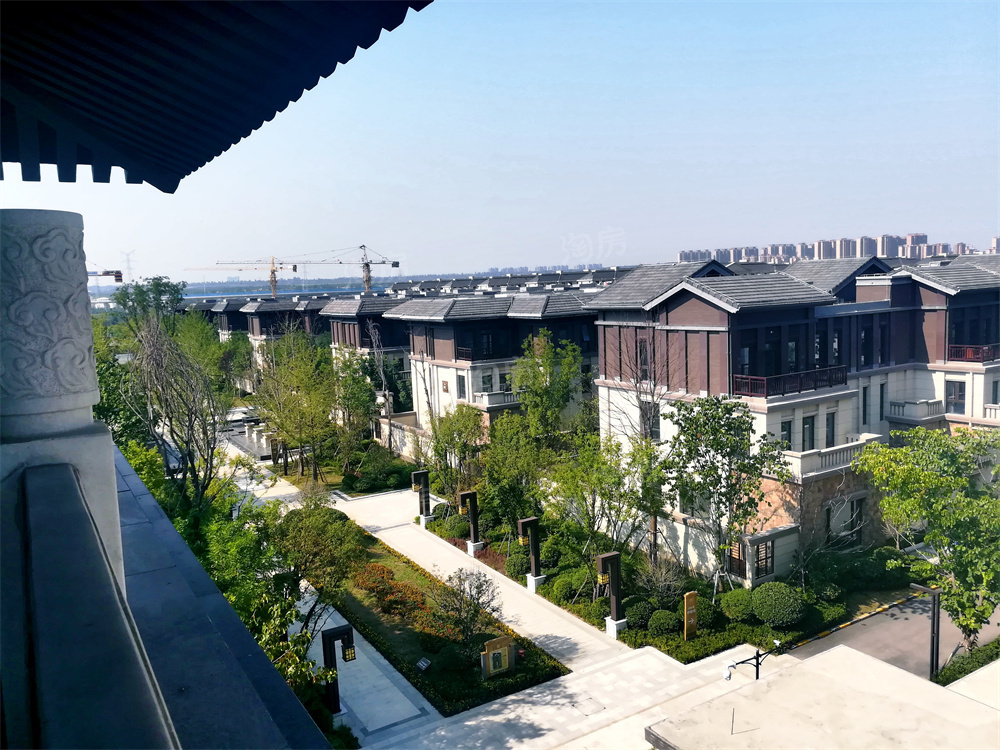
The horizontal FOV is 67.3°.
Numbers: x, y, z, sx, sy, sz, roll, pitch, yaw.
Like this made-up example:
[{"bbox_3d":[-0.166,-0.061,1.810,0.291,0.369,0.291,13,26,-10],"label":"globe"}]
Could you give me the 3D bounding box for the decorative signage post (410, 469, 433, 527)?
[{"bbox_3d":[-4.256,6.759,40.823,1.100,3.160,0.640,-7,8,-31],"label":"decorative signage post"}]

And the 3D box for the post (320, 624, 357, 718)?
[{"bbox_3d":[-4.770,9.033,22.242,1.040,3.160,0.620,-7,8,-31],"label":"post"}]

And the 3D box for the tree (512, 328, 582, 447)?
[{"bbox_3d":[3.134,2.173,48.329,4.400,9.800,4.400,-3,7,0],"label":"tree"}]

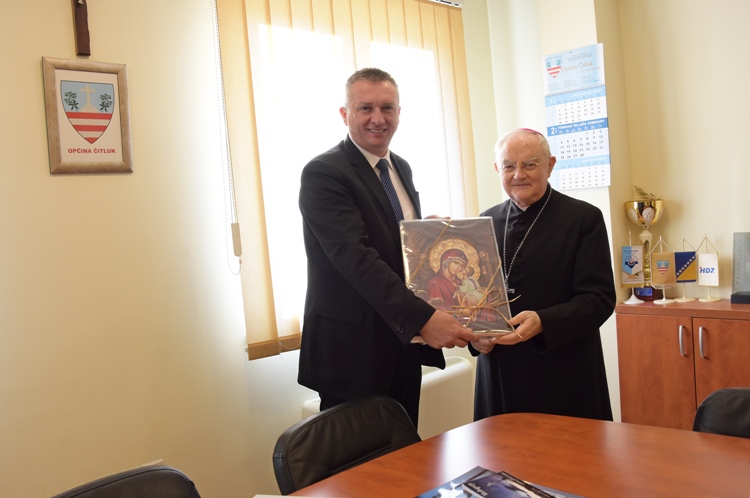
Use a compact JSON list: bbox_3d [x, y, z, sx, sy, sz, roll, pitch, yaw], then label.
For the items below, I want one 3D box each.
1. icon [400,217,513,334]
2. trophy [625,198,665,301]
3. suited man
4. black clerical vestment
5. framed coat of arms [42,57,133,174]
[{"bbox_3d":[0.224,0.077,1.829,0.272,0.358,0.030,-6,-26,2],"label":"icon"},{"bbox_3d":[1.382,0.003,3.269,0.200,0.510,0.200,-7,4,-42],"label":"trophy"},{"bbox_3d":[0.037,0.344,1.975,0.540,1.800,0.480,-6,3,-34],"label":"suited man"},{"bbox_3d":[0.576,0.463,2.143,0.550,1.340,0.460,-2,4,40],"label":"black clerical vestment"},{"bbox_3d":[-0.947,-0.437,2.145,0.266,0.371,0.025,-7,4,-42],"label":"framed coat of arms"}]

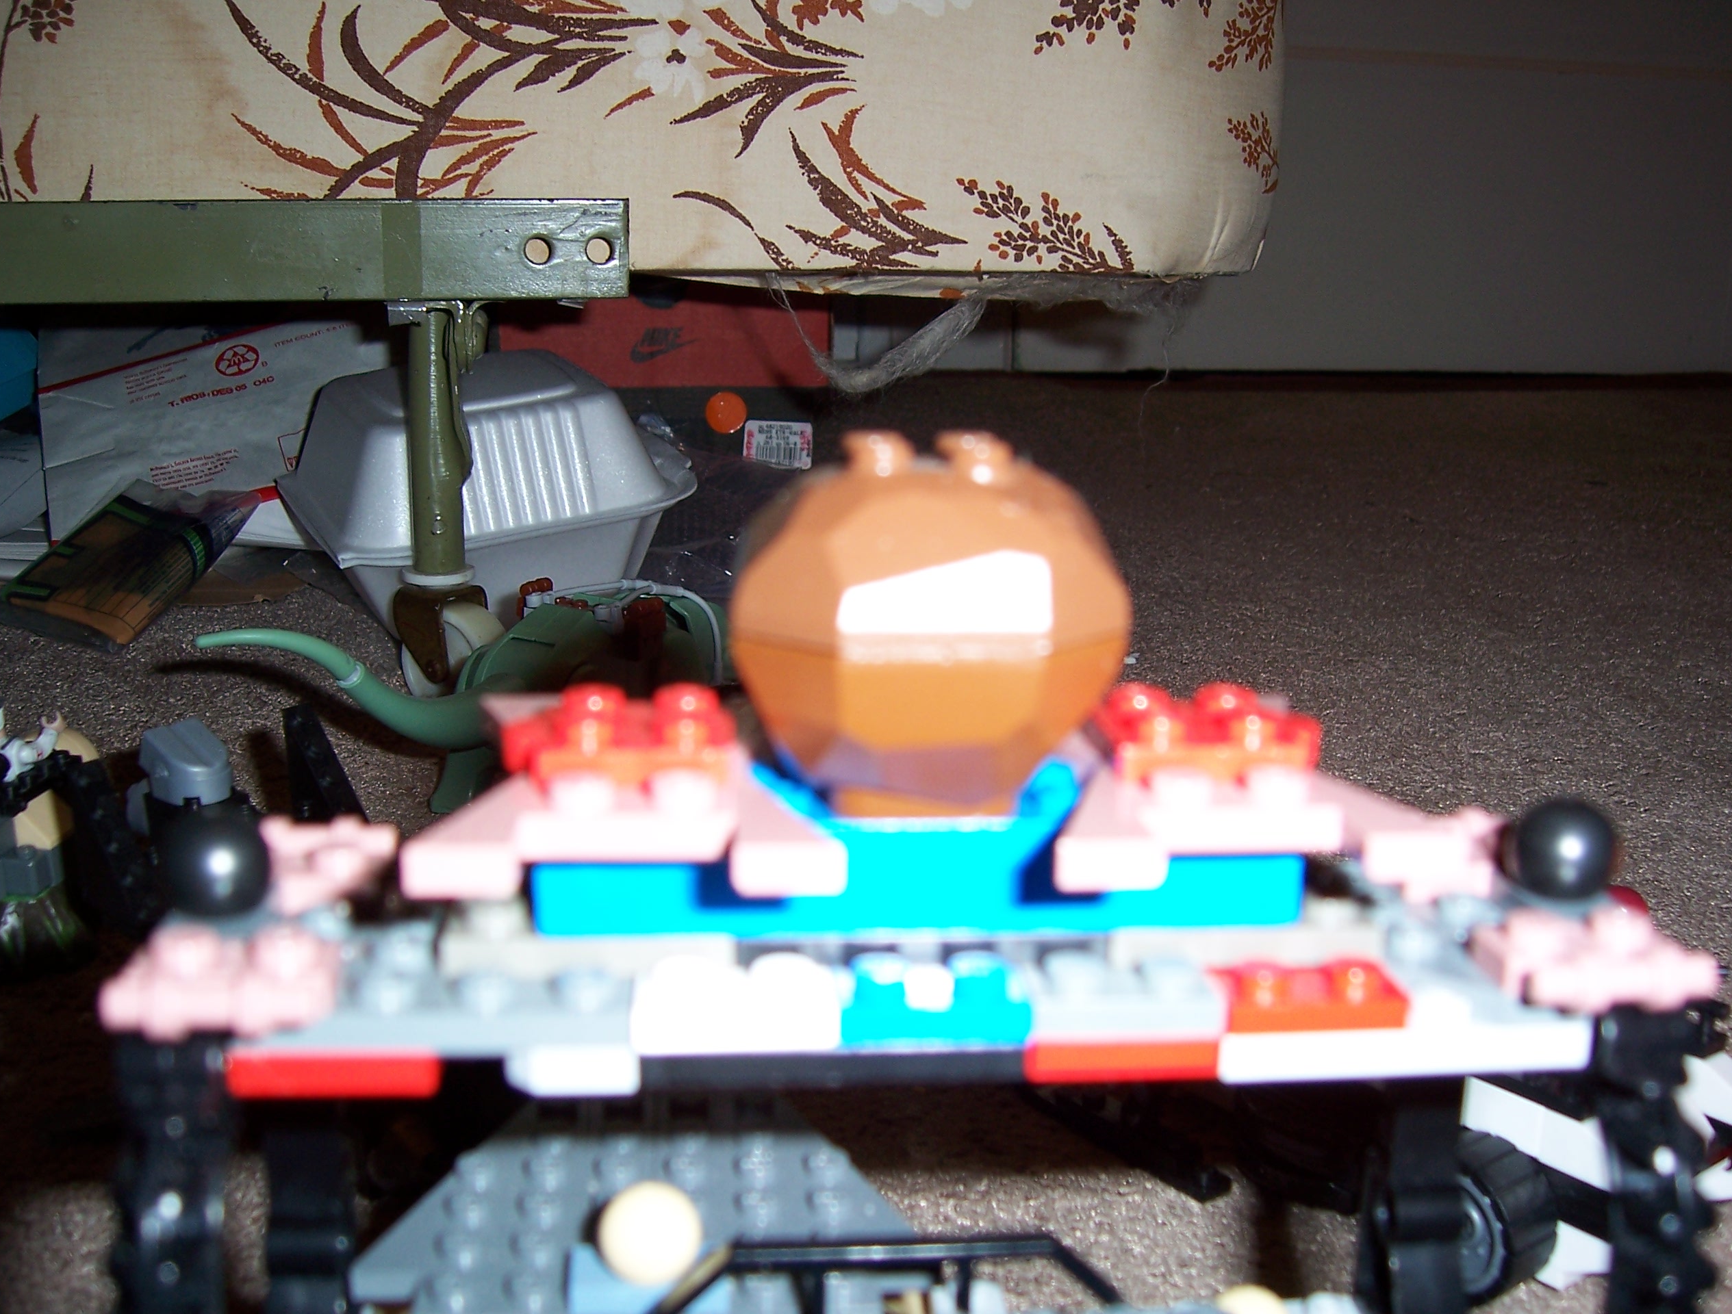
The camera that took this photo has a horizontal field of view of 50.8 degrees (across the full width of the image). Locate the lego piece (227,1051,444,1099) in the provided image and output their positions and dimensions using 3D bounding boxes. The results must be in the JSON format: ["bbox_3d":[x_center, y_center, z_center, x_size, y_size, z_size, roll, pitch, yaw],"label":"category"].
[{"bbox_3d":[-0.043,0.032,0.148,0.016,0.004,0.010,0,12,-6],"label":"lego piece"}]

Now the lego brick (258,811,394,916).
[{"bbox_3d":[-0.050,0.019,0.171,0.012,0.005,0.012,0,12,-6],"label":"lego brick"}]

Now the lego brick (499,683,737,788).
[{"bbox_3d":[-0.020,0.007,0.155,0.018,0.005,0.016,0,15,-6],"label":"lego brick"}]

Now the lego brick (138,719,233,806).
[{"bbox_3d":[-0.135,0.021,0.362,0.016,0.009,0.022,-7,15,-34],"label":"lego brick"}]

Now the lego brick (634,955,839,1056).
[{"bbox_3d":[-0.011,0.028,0.149,0.016,0.005,0.008,0,15,-6],"label":"lego brick"}]

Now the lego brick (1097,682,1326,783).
[{"bbox_3d":[0.029,0.007,0.160,0.018,0.005,0.016,0,15,-6],"label":"lego brick"}]

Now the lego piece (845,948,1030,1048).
[{"bbox_3d":[0.005,0.028,0.152,0.016,0.005,0.010,0,12,-6],"label":"lego piece"}]

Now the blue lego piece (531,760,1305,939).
[{"bbox_3d":[0.004,0.016,0.161,0.064,0.010,0.018,0,15,-6],"label":"blue lego piece"}]

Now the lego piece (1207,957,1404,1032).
[{"bbox_3d":[0.037,0.028,0.154,0.016,0.005,0.008,0,15,-6],"label":"lego piece"}]

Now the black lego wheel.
[{"bbox_3d":[0.096,0.089,0.290,0.014,0.024,0.024,-11,19,-39],"label":"black lego wheel"}]

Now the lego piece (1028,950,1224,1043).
[{"bbox_3d":[0.021,0.028,0.154,0.016,0.005,0.010,0,12,-6],"label":"lego piece"}]

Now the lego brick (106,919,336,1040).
[{"bbox_3d":[-0.051,0.026,0.144,0.017,0.005,0.011,0,12,-6],"label":"lego brick"}]

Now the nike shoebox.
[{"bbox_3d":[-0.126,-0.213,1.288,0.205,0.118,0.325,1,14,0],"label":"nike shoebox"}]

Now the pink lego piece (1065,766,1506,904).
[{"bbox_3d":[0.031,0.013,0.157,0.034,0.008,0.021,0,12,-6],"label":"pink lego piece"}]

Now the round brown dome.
[{"bbox_3d":[0.005,-0.002,0.155,0.032,0.032,0.032,2,15,0],"label":"round brown dome"}]

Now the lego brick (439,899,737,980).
[{"bbox_3d":[-0.023,0.023,0.155,0.024,0.005,0.008,0,15,-6],"label":"lego brick"}]

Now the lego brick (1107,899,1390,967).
[{"bbox_3d":[0.033,0.024,0.162,0.024,0.005,0.009,0,12,-6],"label":"lego brick"}]

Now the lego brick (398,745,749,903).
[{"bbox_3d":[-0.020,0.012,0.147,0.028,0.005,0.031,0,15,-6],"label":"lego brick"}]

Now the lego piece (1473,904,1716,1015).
[{"bbox_3d":[0.062,0.026,0.156,0.016,0.005,0.012,-1,12,-12],"label":"lego piece"}]

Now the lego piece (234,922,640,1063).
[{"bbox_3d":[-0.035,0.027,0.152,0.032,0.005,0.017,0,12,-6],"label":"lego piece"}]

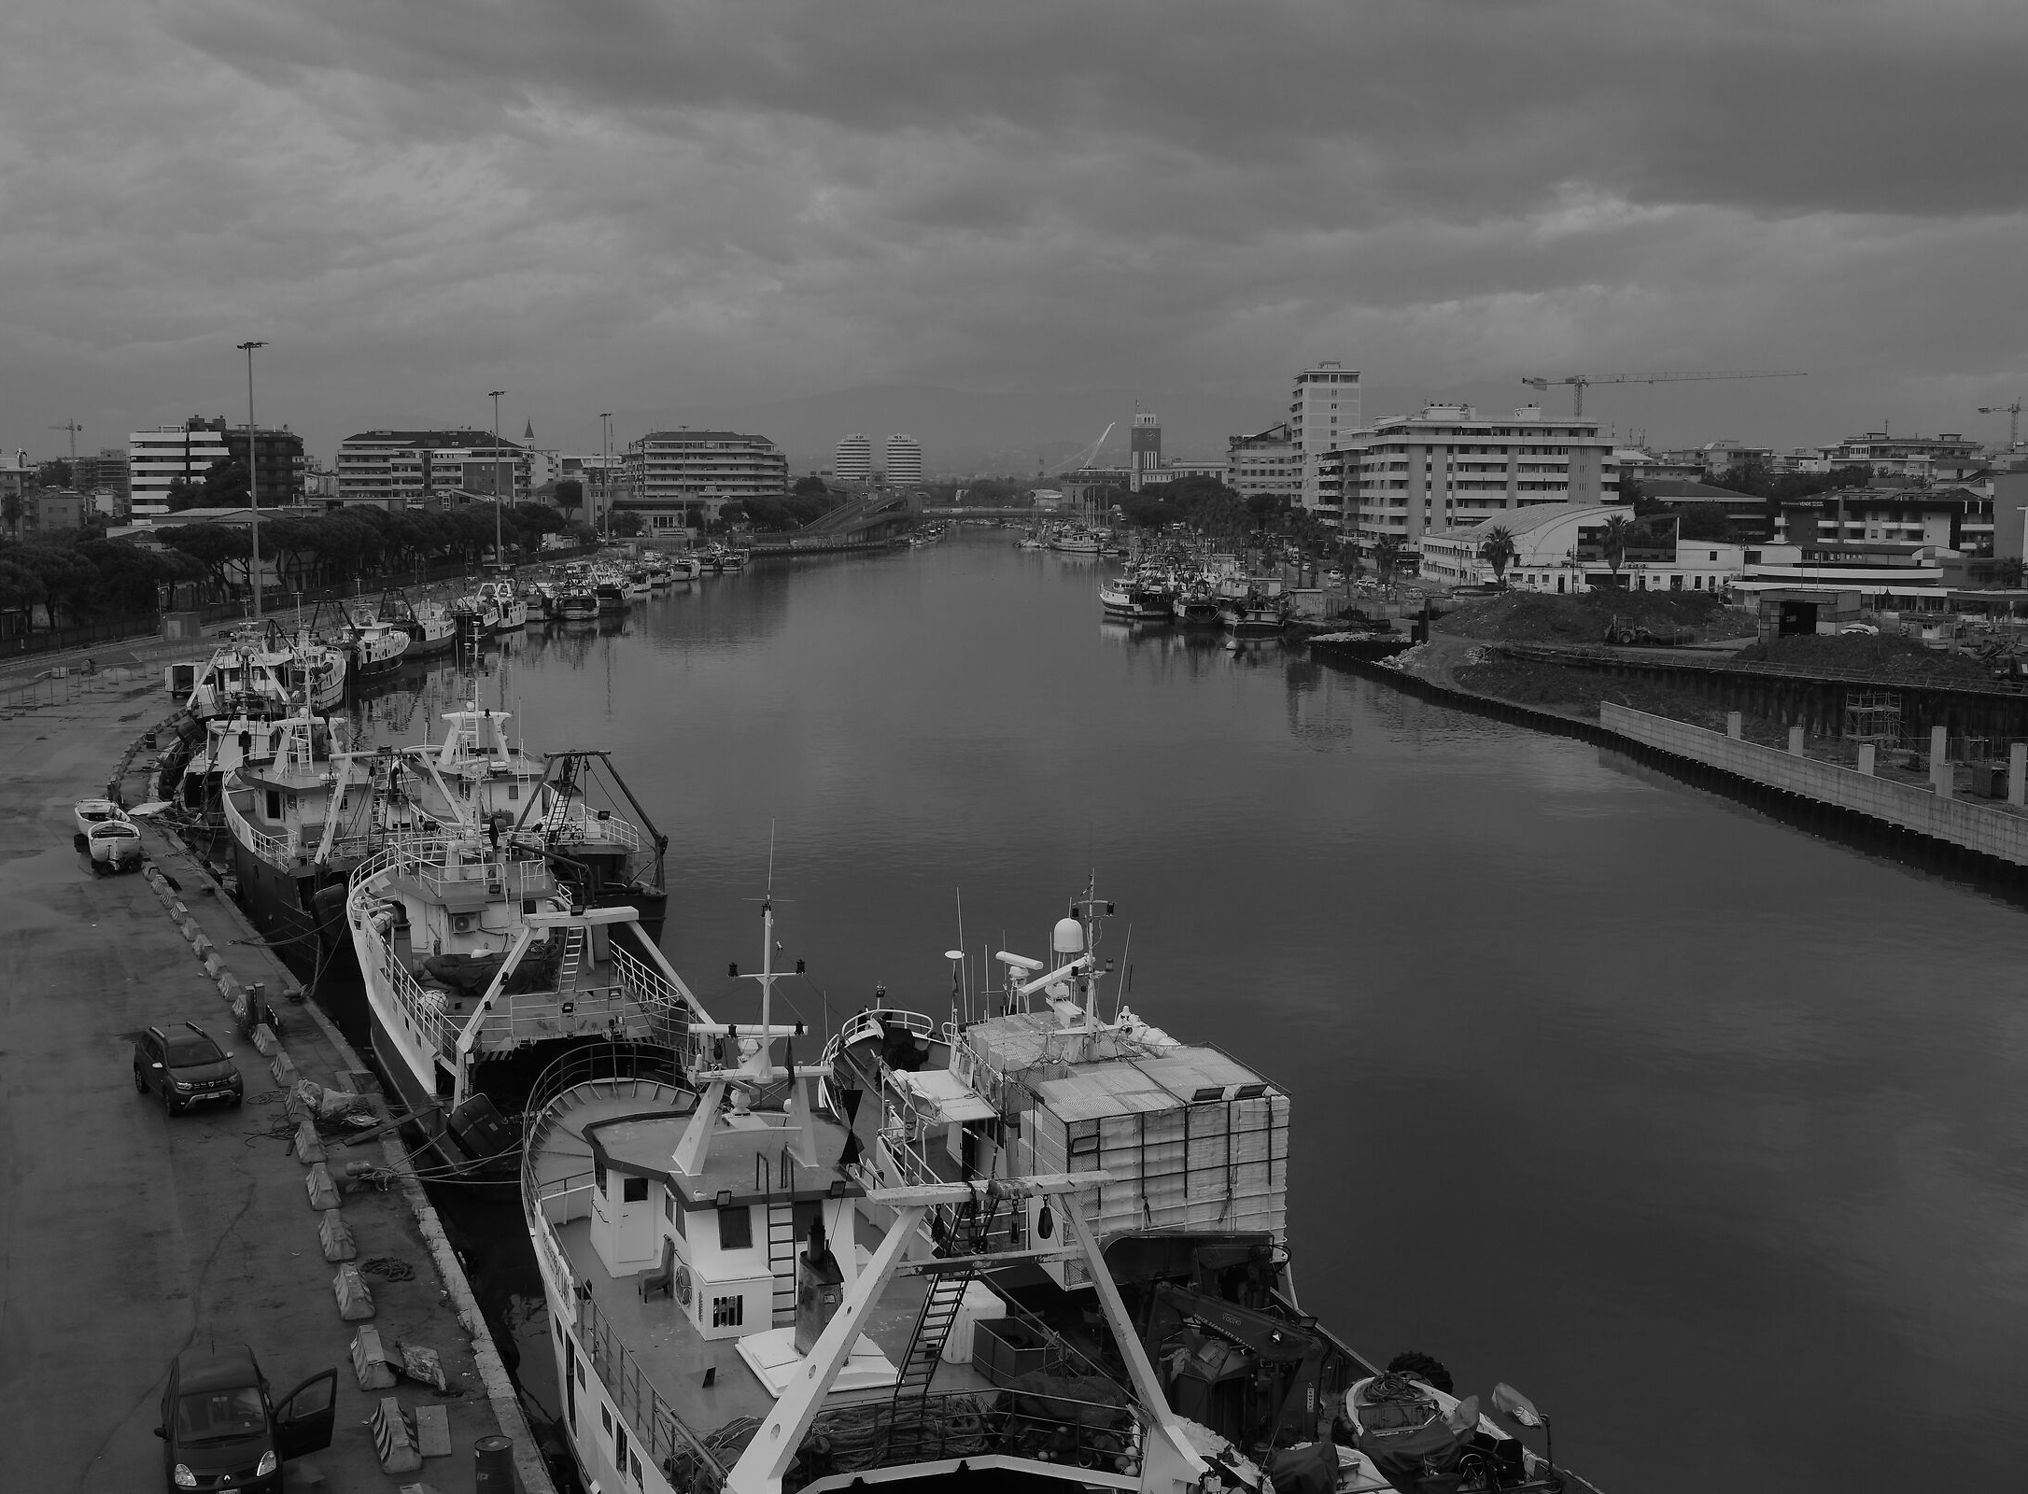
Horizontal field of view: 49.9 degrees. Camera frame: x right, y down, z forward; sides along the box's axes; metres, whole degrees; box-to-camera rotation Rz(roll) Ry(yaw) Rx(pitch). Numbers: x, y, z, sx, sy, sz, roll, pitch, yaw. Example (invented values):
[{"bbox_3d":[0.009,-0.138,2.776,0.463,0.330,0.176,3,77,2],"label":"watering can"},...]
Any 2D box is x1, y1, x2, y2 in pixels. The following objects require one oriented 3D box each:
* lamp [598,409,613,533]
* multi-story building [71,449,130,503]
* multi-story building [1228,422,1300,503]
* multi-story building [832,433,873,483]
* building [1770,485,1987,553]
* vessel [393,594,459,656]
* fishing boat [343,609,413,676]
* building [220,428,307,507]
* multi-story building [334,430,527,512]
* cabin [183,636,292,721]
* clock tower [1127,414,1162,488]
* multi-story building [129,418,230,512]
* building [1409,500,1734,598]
[{"bbox_3d":[-96.250,-63.200,515.100,2.900,31.030,2.400,1,7,2],"label":"lamp"},{"bbox_3d":[-482.660,-140.700,1151.440,29.000,28.000,16.000,0,7,0],"label":"multi-story building"},{"bbox_3d":[67.990,-69.240,574.770,19.000,31.460,26.000,1,7,2],"label":"multi-story building"},{"bbox_3d":[-115.990,-202.630,1577.050,24.500,46.000,22.000,0,7,0],"label":"multi-story building"},{"bbox_3d":[150.798,-37.586,376.634,34.500,14.700,15.000,3,8,24],"label":"building"},{"bbox_3d":[-59.150,-12.190,219.090,4.700,5.580,14.500,1,7,6],"label":"vessel"},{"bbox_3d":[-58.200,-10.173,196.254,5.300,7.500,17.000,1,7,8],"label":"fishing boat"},{"bbox_3d":[-166.600,-56.750,483.690,16.500,26.000,12.000,0,7,0],"label":"building"},{"bbox_3d":[-153.290,-69.640,576.980,46.470,27.880,20.000,1,7,2],"label":"multi-story building"},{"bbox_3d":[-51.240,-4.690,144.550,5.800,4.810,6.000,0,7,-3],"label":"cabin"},{"bbox_3d":[56.950,-122.010,942.150,10.000,42.500,10.000,-3,8,-20],"label":"clock tower"},{"bbox_3d":[-181.030,-56.640,474.640,20.000,28.000,13.000,0,7,0],"label":"multi-story building"},{"bbox_3d":[88.030,-31.790,342.650,39.500,13.600,42.000,1,7,2],"label":"building"}]

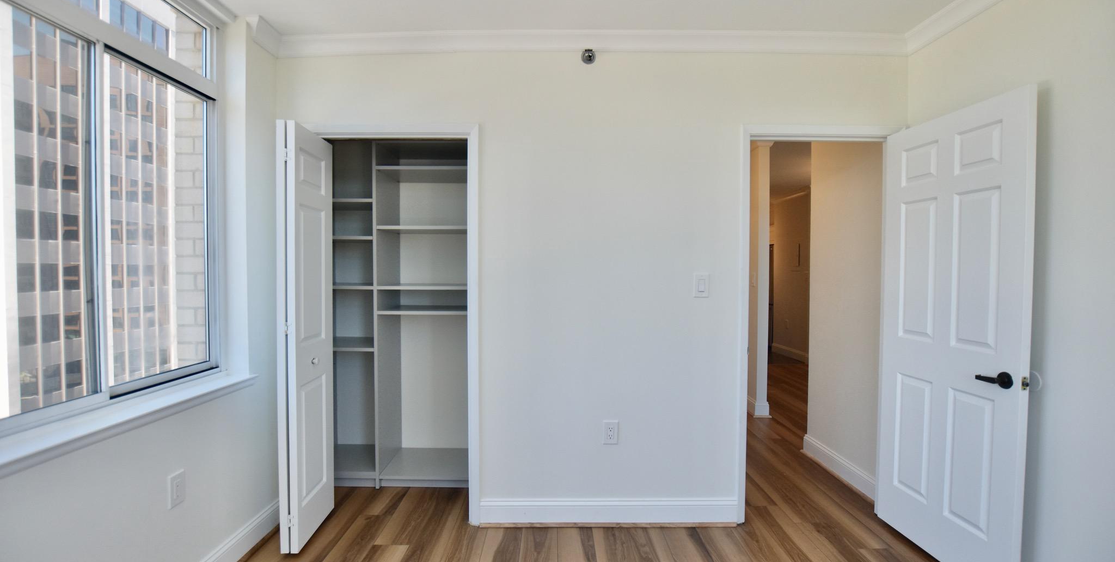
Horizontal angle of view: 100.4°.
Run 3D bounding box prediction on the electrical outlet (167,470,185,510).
[{"bbox_3d":[-1.460,0.802,1.789,0.010,0.125,0.078,0,1,0],"label":"electrical outlet"}]

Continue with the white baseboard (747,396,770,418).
[{"bbox_3d":[1.916,1.196,4.429,0.145,0.135,0.190,0,1,0],"label":"white baseboard"}]

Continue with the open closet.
[{"bbox_3d":[-0.890,0.259,2.725,0.880,2.040,1.080,0,1,0],"label":"open closet"}]

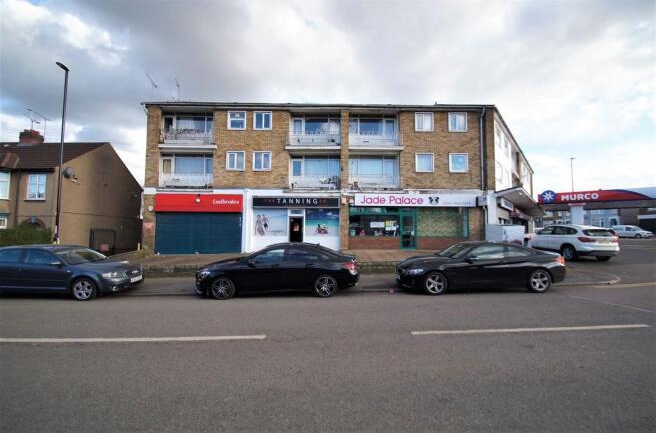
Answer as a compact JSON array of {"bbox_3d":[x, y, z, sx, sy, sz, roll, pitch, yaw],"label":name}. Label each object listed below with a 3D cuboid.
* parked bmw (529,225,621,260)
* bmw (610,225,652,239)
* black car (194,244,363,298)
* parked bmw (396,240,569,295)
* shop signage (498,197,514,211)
[{"bbox_3d":[12.090,1.283,14.207,1.820,1.600,4.440,0,-3,-4],"label":"parked bmw"},{"bbox_3d":[38.600,2.058,34.743,1.800,1.750,4.300,0,-3,-6],"label":"bmw"},{"bbox_3d":[-1.389,1.481,7.996,4.630,1.430,1.780,0,-3,-3],"label":"black car"},{"bbox_3d":[4.325,1.452,8.097,4.640,1.370,1.820,0,-3,-3],"label":"parked bmw"},{"bbox_3d":[13.485,-0.940,20.484,0.200,0.550,4.200,-2,-3,41],"label":"shop signage"}]

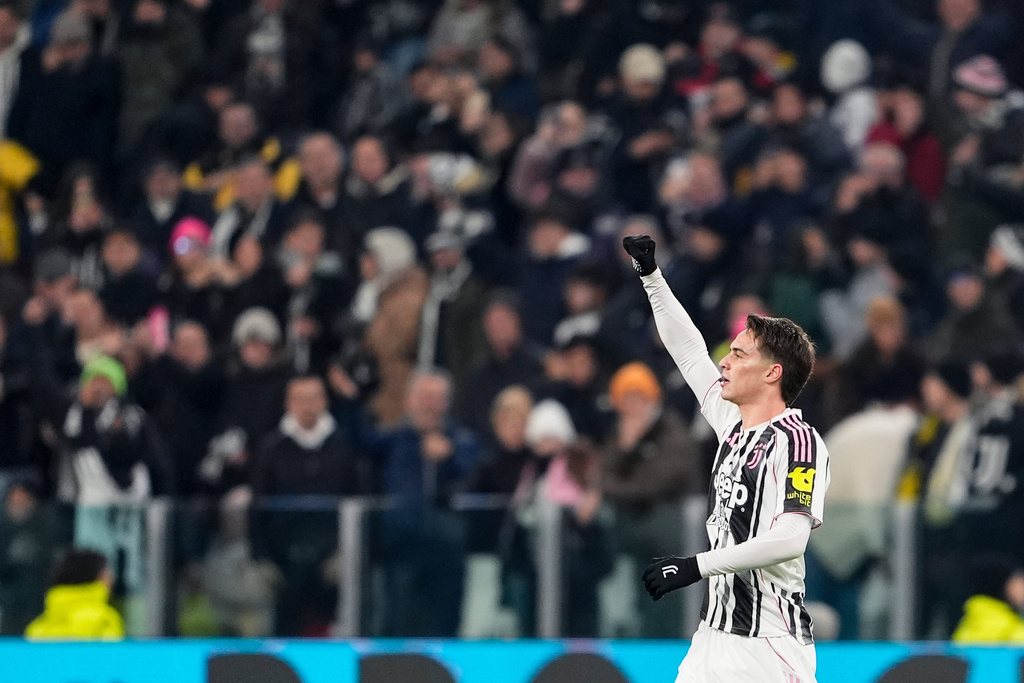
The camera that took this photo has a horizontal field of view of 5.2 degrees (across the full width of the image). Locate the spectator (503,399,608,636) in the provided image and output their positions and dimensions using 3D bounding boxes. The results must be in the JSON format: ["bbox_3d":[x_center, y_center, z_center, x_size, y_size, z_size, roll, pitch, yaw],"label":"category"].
[{"bbox_3d":[0.156,0.959,42.800,0.460,1.500,0.360,0,-2,17],"label":"spectator"}]

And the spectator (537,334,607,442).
[{"bbox_3d":[0.233,0.799,43.900,0.500,1.600,0.380,0,-2,9],"label":"spectator"}]

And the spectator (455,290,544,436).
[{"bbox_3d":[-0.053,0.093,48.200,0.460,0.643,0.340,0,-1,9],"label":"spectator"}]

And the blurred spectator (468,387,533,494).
[{"bbox_3d":[-0.021,0.961,43.200,0.480,1.580,0.360,0,-2,9],"label":"blurred spectator"}]

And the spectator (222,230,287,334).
[{"bbox_3d":[-1.115,0.379,49.081,0.500,1.700,0.380,0,-1,11],"label":"spectator"}]

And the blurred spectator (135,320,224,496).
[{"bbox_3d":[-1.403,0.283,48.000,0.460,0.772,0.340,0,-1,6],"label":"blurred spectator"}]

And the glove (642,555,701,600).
[{"bbox_3d":[0.444,0.643,31.300,0.165,0.095,0.085,-23,-2,-6],"label":"glove"}]

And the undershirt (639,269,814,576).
[{"bbox_3d":[0.587,0.226,31.000,0.380,0.860,0.500,1,-2,-35],"label":"undershirt"}]

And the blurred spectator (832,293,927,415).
[{"bbox_3d":[1.422,0.679,43.900,0.500,1.680,0.380,0,-2,9],"label":"blurred spectator"}]

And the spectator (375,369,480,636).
[{"bbox_3d":[-0.357,0.987,47.481,0.520,1.740,0.420,0,-1,-3],"label":"spectator"}]

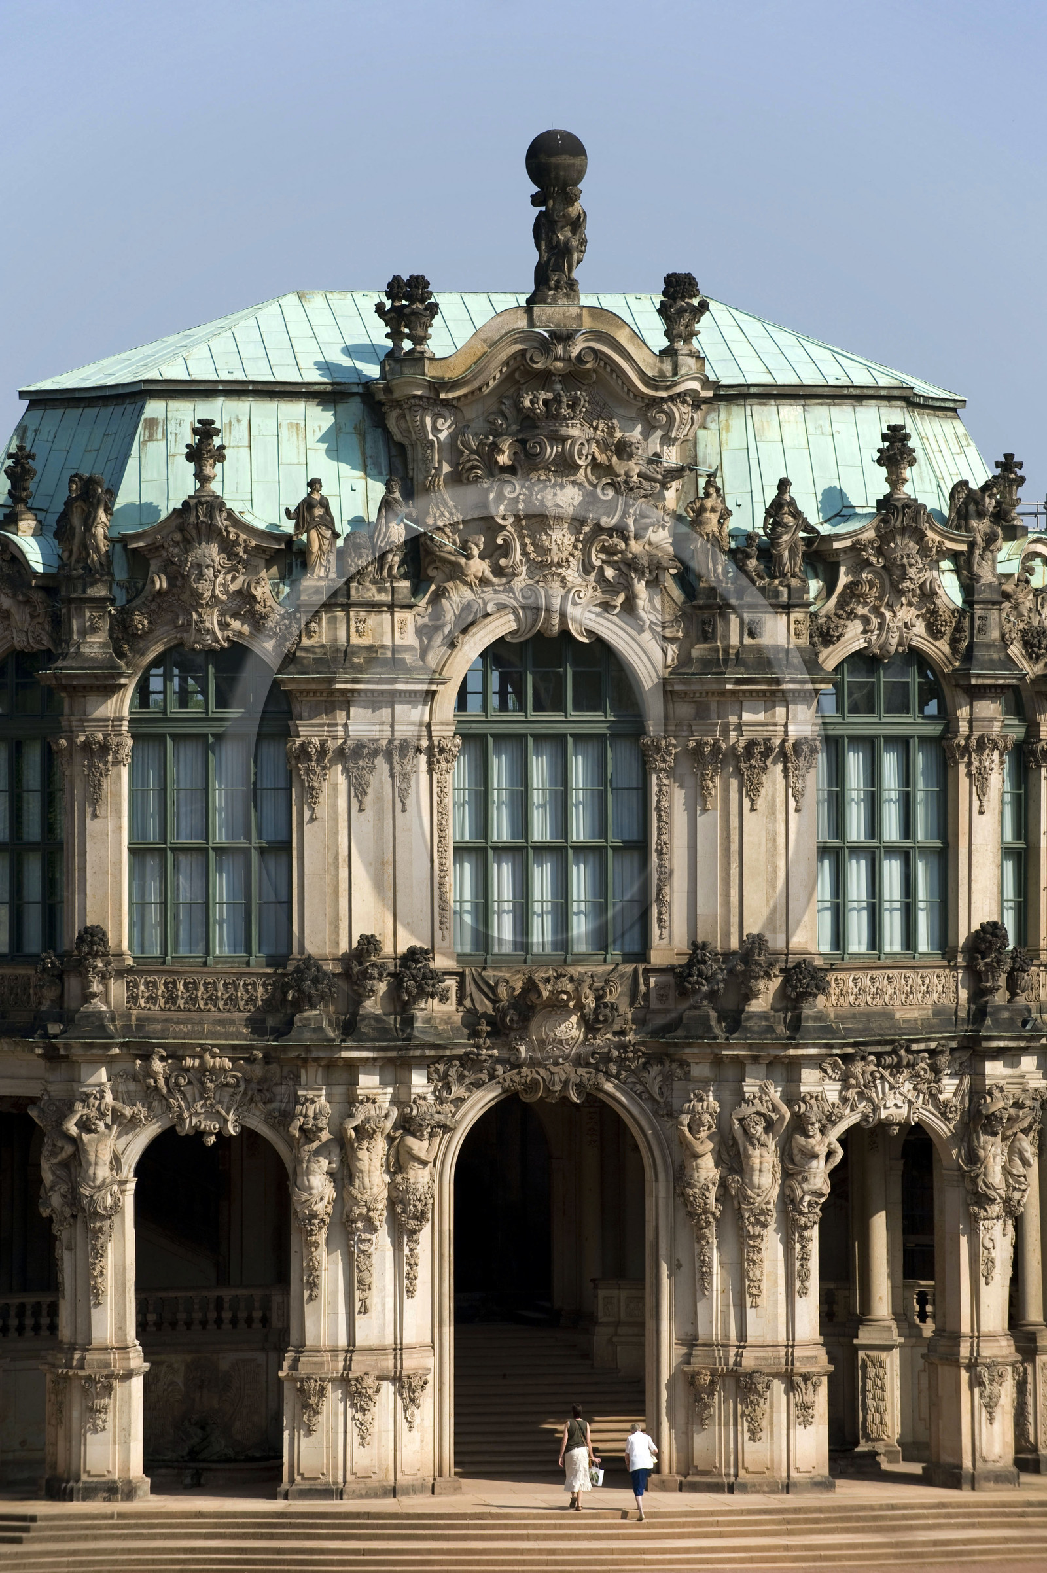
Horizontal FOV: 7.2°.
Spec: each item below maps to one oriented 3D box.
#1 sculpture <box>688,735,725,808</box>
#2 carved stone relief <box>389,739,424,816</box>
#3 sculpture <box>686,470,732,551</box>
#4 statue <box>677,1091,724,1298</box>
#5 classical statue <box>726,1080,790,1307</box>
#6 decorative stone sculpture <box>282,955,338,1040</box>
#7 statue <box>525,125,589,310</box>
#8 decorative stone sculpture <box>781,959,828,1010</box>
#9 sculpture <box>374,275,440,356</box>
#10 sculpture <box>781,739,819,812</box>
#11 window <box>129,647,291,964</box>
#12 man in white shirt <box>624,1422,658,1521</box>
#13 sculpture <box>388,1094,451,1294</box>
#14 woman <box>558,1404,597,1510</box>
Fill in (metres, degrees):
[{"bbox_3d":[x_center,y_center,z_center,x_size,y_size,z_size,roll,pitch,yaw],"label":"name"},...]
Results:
[{"bbox_3d":[2.955,-0.198,133.500,0.600,1.167,0.300,0,0,15],"label":"sculpture"},{"bbox_3d":[-1.968,-0.164,138.400,0.560,1.244,0.240,0,0,-26],"label":"carved stone relief"},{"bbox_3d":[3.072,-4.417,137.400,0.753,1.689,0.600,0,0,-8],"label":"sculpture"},{"bbox_3d":[2.934,6.767,137.600,0.730,3.445,0.680,0,-1,-13],"label":"statue"},{"bbox_3d":[3.881,6.767,137.600,1.020,3.771,0.720,0,-1,-14],"label":"classical statue"},{"bbox_3d":[-3.509,3.470,136.200,0.908,1.392,0.850,0,0,-5],"label":"decorative stone sculpture"},{"bbox_3d":[0.554,-9.495,138.600,1.050,2.956,1.050,0,-1,-13],"label":"statue"},{"bbox_3d":[4.530,3.196,133.600,0.750,0.840,0.700,0,-1,0],"label":"decorative stone sculpture"},{"bbox_3d":[-1.882,-7.601,133.800,1.000,1.300,0.800,0,-1,-14],"label":"sculpture"},{"bbox_3d":[4.649,-0.196,139.200,0.600,1.231,0.250,0,0,-22],"label":"sculpture"},{"bbox_3d":[-5.188,0.305,137.400,2.706,5.271,0.400,0,0,-3],"label":"window"},{"bbox_3d":[1.898,11.024,133.500,0.540,1.582,0.450,0,-1,-7],"label":"man in white shirt"},{"bbox_3d":[-1.639,6.570,132.600,0.900,3.182,0.680,0,0,-30],"label":"sculpture"},{"bbox_3d":[0.847,10.509,130.000,0.600,1.666,0.480,0,0,-3],"label":"woman"}]

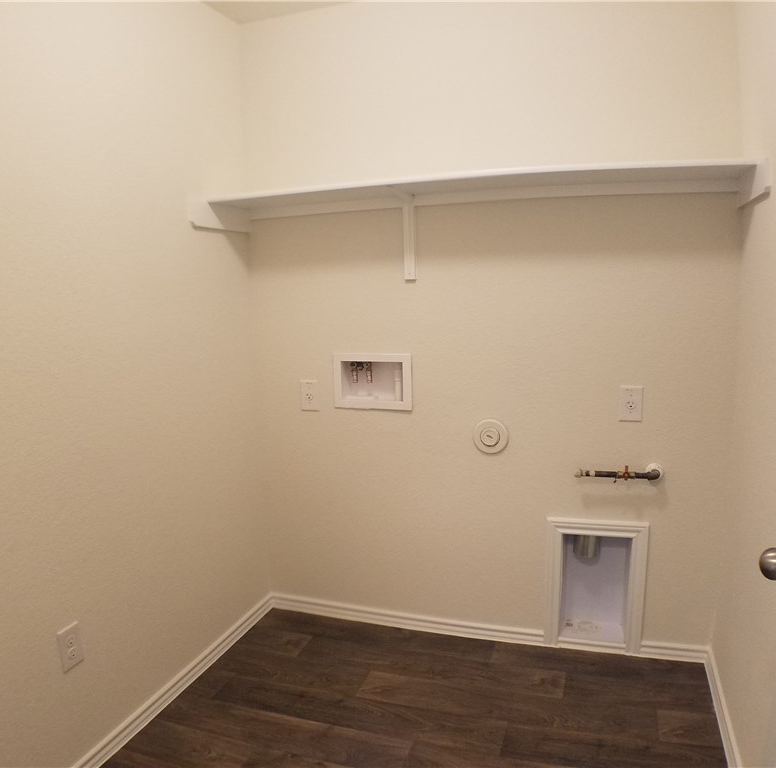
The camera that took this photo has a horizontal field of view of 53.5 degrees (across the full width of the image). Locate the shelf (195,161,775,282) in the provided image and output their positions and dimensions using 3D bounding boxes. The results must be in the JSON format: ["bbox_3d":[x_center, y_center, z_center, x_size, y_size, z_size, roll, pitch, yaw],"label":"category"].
[{"bbox_3d":[0.217,-0.475,2.395,1.675,0.305,0.380,1,9,19],"label":"shelf"}]

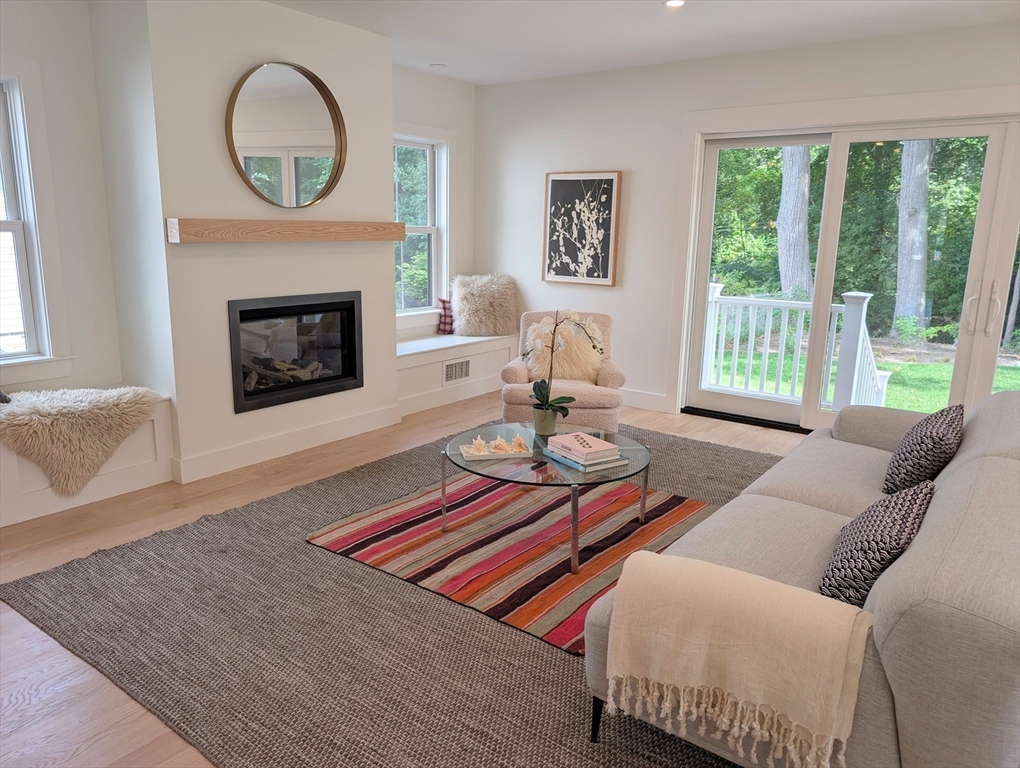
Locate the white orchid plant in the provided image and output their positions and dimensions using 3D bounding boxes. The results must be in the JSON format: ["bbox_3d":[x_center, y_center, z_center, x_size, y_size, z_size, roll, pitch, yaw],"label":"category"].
[{"bbox_3d":[0.263,-0.101,3.485,0.400,0.520,0.270,1,12,0],"label":"white orchid plant"}]

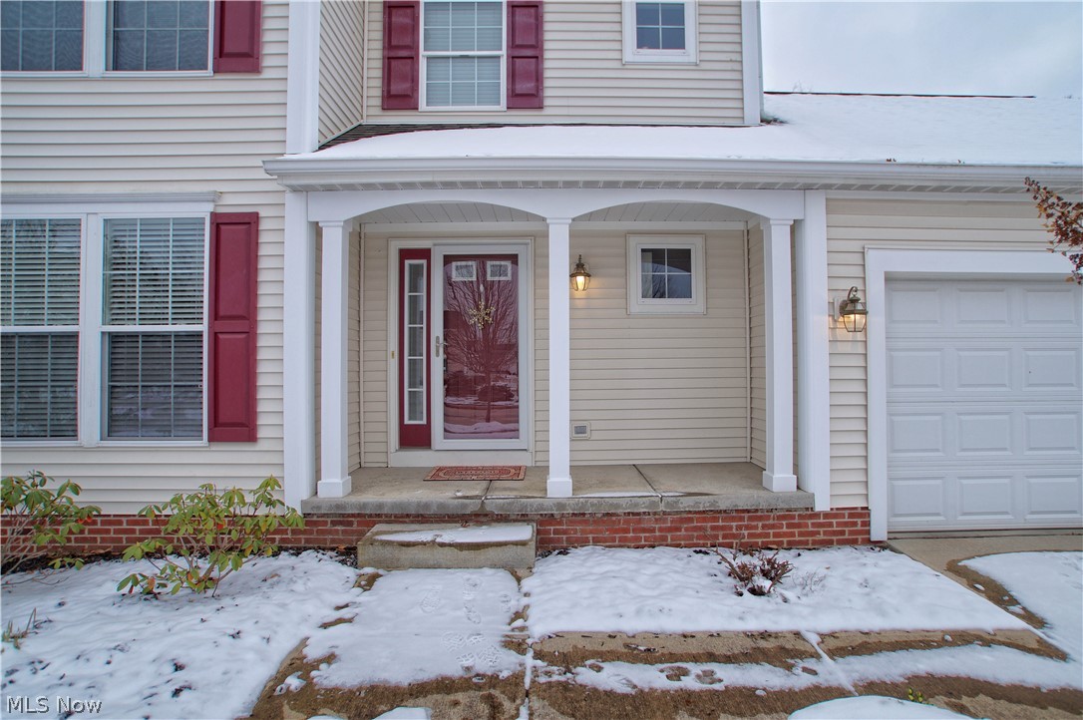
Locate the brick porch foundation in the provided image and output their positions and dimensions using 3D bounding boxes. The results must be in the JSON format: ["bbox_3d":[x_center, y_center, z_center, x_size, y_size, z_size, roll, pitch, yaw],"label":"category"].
[{"bbox_3d":[-0.749,1.322,3.794,6.640,0.320,0.250,0,-1,-1],"label":"brick porch foundation"}]

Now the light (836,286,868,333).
[{"bbox_3d":[2.354,-0.378,3.635,0.190,0.360,0.250,0,-1,-1],"label":"light"}]

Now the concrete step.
[{"bbox_3d":[-0.639,1.337,3.470,1.210,0.170,0.440,0,-1,-1],"label":"concrete step"}]

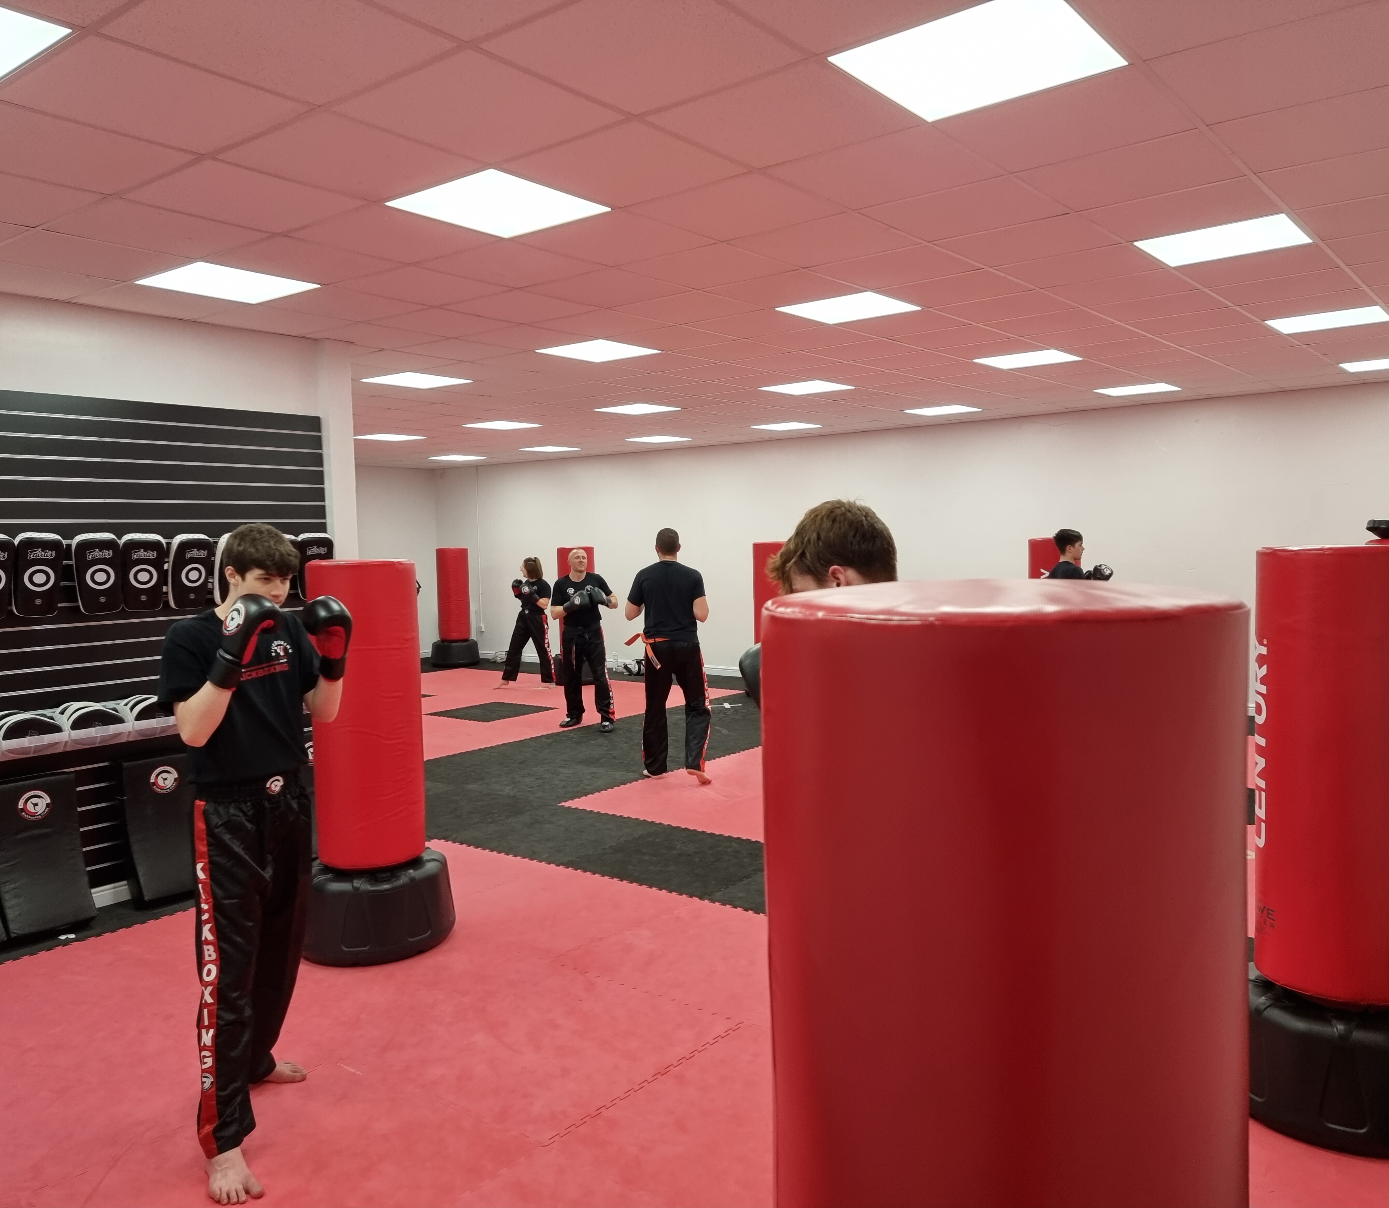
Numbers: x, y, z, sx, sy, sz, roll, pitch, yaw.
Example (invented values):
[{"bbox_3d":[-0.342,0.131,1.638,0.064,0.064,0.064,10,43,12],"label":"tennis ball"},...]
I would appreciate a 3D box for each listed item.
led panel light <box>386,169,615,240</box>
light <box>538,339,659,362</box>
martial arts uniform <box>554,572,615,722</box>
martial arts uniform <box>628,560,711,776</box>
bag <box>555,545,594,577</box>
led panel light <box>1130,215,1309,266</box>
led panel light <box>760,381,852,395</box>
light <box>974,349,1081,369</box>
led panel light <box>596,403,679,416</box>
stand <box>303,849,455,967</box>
[{"bbox_3d":[-0.683,-1.408,3.926,0.595,0.030,0.595,1,4,39],"label":"led panel light"},{"bbox_3d":[-0.589,-1.577,6.938,0.595,0.030,0.595,1,4,38],"label":"light"},{"bbox_3d":[-1.035,0.405,10.500,0.570,1.410,0.400,-1,3,9],"label":"martial arts uniform"},{"bbox_3d":[-0.185,0.482,8.291,0.610,1.580,0.430,-1,3,2],"label":"martial arts uniform"},{"bbox_3d":[-1.445,-0.036,13.850,0.455,1.290,0.455,-1,3,0],"label":"bag"},{"bbox_3d":[2.216,-1.524,4.674,0.595,0.035,0.595,1,4,39],"label":"led panel light"},{"bbox_3d":[0.891,-1.709,8.790,0.595,0.035,0.595,1,4,39],"label":"led panel light"},{"bbox_3d":[2.313,-1.698,7.731,0.595,0.030,0.595,1,4,38],"label":"light"},{"bbox_3d":[-0.498,-1.743,9.922,0.595,0.030,0.595,1,4,38],"label":"led panel light"},{"bbox_3d":[-1.444,1.322,5.055,0.700,0.400,0.700,-1,3,0],"label":"stand"}]

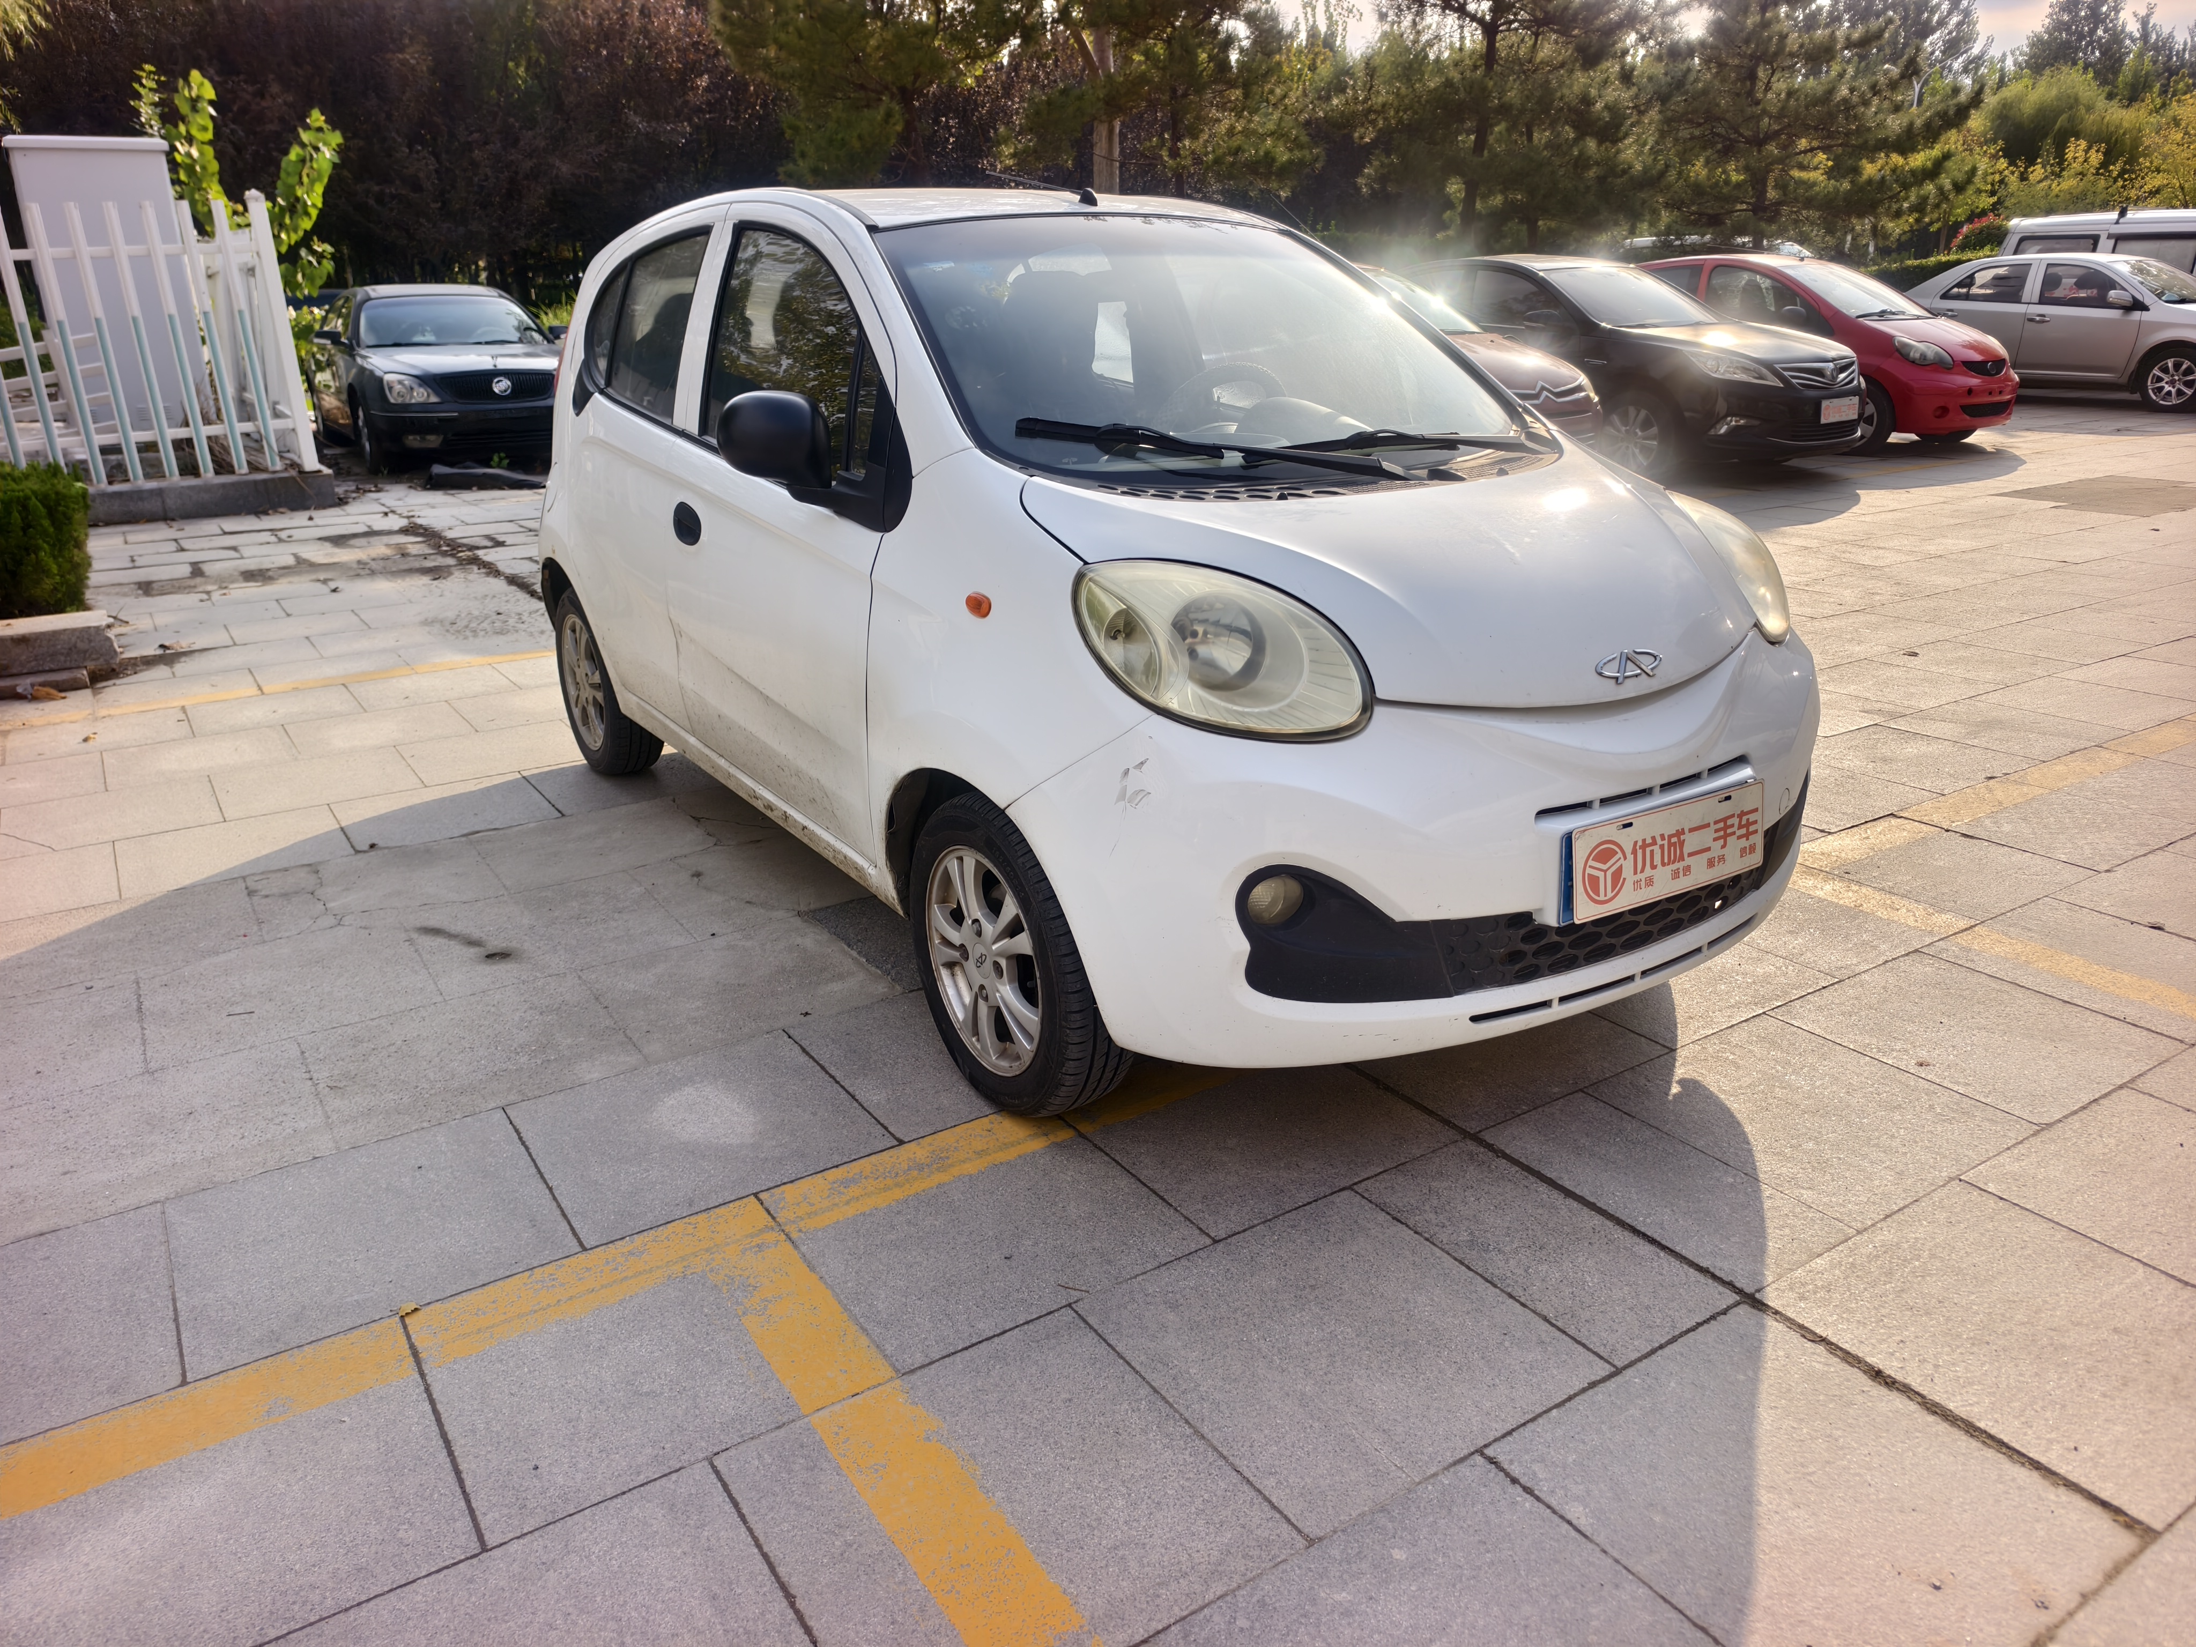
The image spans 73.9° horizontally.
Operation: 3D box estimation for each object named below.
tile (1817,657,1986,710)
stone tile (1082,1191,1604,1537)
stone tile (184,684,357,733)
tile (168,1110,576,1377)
[{"bbox_3d":[2.733,-0.468,5.007,0.495,0.030,0.497,-13,23,-30],"label":"tile"},{"bbox_3d":[0.315,0.693,1.921,0.500,0.040,0.500,-13,23,-31],"label":"stone tile"},{"bbox_3d":[-2.823,-0.377,5.011,0.503,0.030,0.487,-13,23,-30],"label":"stone tile"},{"bbox_3d":[-1.091,0.616,2.187,0.500,0.040,0.500,-13,23,-31],"label":"tile"}]

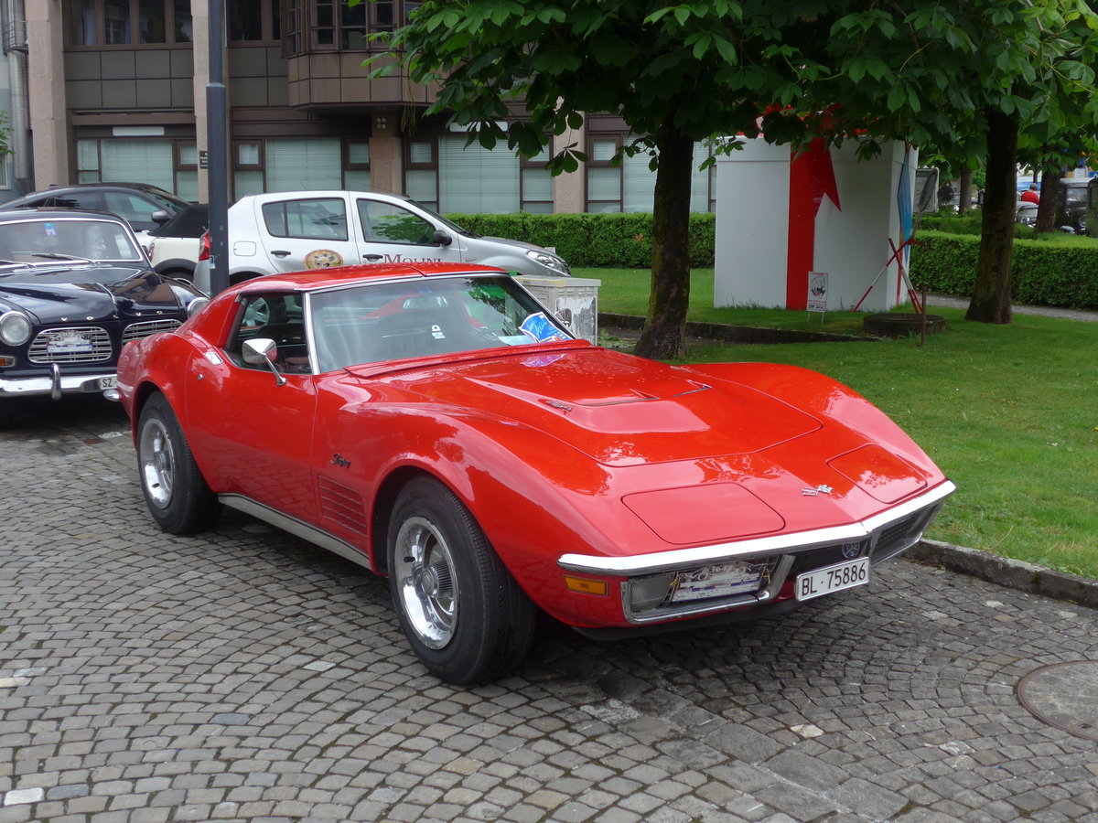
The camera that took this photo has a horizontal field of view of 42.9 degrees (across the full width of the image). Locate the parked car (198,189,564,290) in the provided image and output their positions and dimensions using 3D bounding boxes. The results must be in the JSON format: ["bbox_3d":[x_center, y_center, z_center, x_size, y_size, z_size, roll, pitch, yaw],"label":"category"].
[{"bbox_3d":[-1.865,-1.649,15.100,4.020,1.534,1.746,0,8,-5],"label":"parked car"}]

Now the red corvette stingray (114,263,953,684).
[{"bbox_3d":[-0.409,0.017,5.843,1.760,1.214,4.635,-8,12,-34],"label":"red corvette stingray"}]

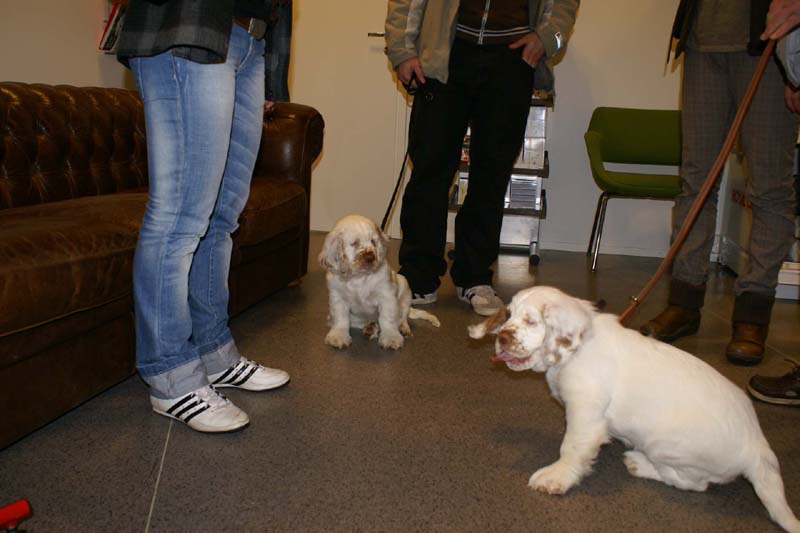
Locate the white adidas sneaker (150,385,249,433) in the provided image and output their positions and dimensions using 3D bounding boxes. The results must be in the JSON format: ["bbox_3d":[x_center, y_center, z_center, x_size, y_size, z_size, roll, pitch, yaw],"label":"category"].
[{"bbox_3d":[-0.499,0.333,2.168,0.280,0.095,0.103,7,13,23],"label":"white adidas sneaker"}]

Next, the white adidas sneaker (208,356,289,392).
[{"bbox_3d":[-0.441,0.283,2.420,0.275,0.095,0.103,2,12,-2],"label":"white adidas sneaker"}]

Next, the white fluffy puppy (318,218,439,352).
[{"bbox_3d":[-0.071,0.031,2.912,0.340,0.415,0.410,5,12,14],"label":"white fluffy puppy"}]

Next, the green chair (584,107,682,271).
[{"bbox_3d":[1.219,-0.376,4.232,0.620,0.765,0.570,4,12,8],"label":"green chair"}]

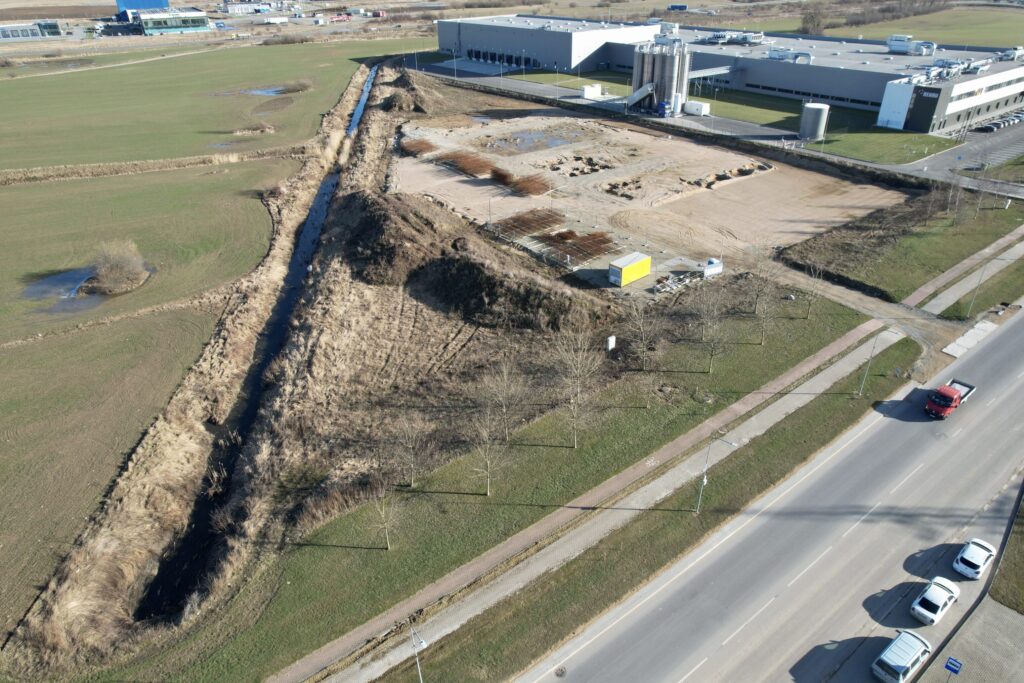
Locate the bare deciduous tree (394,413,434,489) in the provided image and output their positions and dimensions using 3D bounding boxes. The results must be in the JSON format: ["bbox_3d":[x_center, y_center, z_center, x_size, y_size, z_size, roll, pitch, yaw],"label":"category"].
[{"bbox_3d":[-8.596,9.721,54.883,3.411,8.113,3.411,-9,32,-11],"label":"bare deciduous tree"}]

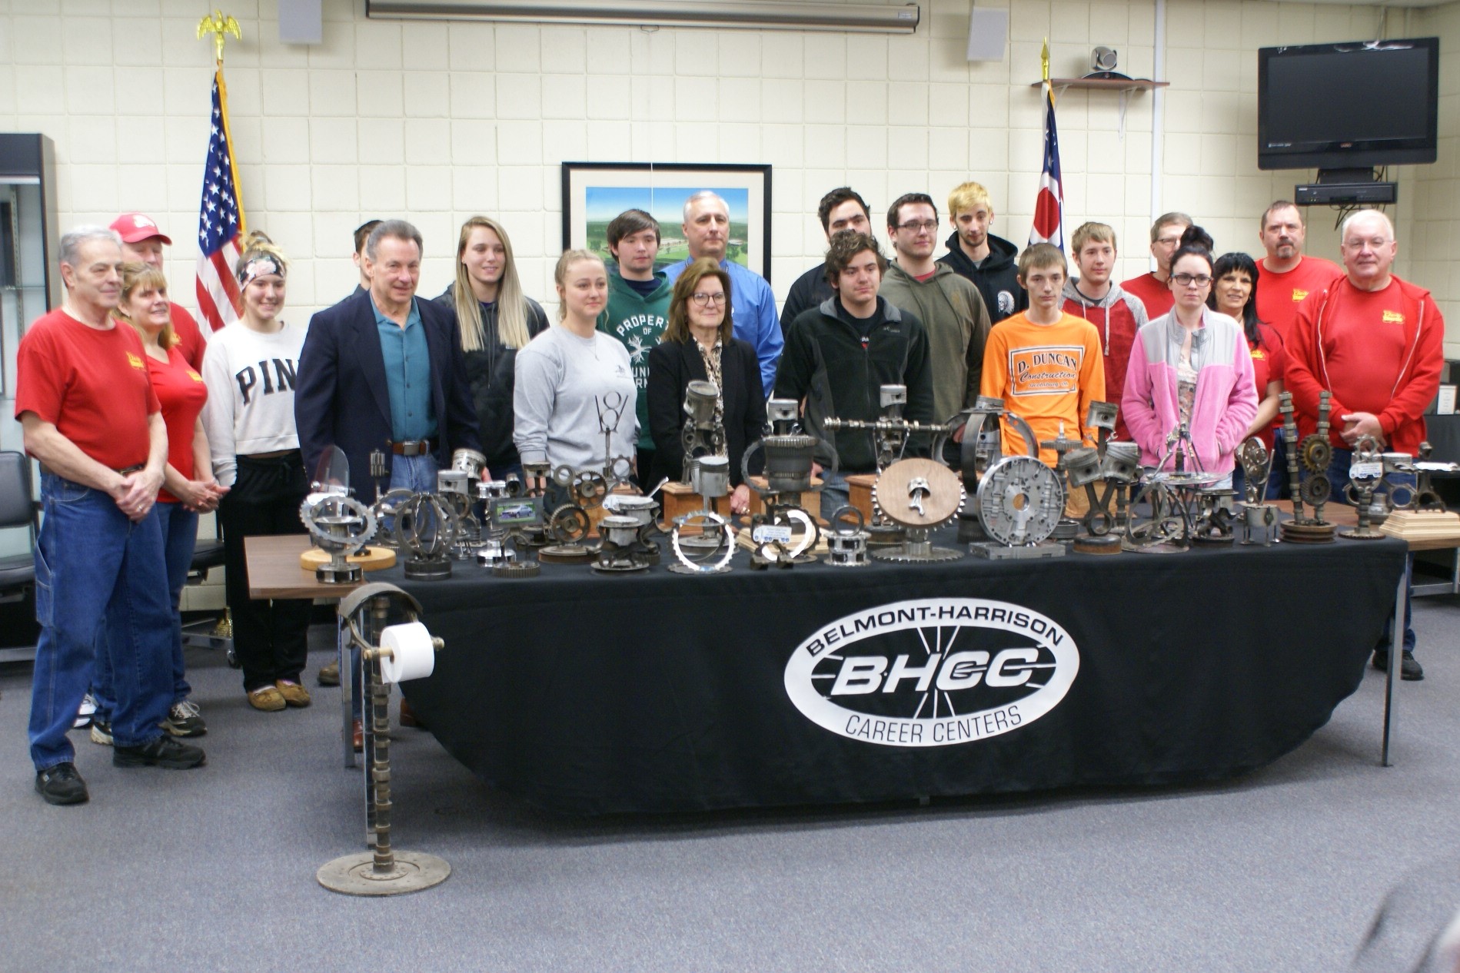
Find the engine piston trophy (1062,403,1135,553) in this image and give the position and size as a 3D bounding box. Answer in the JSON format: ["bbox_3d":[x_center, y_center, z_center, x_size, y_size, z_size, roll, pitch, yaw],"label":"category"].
[{"bbox_3d":[1.153,-0.028,5.288,0.220,0.460,0.160,0,8,-3],"label":"engine piston trophy"}]

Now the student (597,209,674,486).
[{"bbox_3d":[-0.353,-0.177,6.800,0.500,1.820,0.300,-2,8,-12],"label":"student"}]

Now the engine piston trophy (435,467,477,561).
[{"bbox_3d":[-0.845,0.076,5.237,0.135,0.265,0.140,-1,8,-5],"label":"engine piston trophy"}]

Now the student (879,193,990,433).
[{"bbox_3d":[0.830,-0.226,6.900,0.520,1.890,0.320,0,8,-3],"label":"student"}]

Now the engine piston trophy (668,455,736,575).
[{"bbox_3d":[-0.083,0.071,5.062,0.200,0.320,0.210,-2,8,-12],"label":"engine piston trophy"}]

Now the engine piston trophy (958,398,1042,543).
[{"bbox_3d":[0.794,-0.054,5.207,0.315,0.451,0.300,3,8,20],"label":"engine piston trophy"}]

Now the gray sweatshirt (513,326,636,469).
[{"bbox_3d":[-0.533,-0.295,5.870,0.460,0.540,0.300,-5,9,-32],"label":"gray sweatshirt"}]

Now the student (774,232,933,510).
[{"bbox_3d":[0.442,-0.046,6.108,0.550,1.714,0.320,-2,8,-10],"label":"student"}]

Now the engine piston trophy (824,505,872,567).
[{"bbox_3d":[0.344,0.140,4.961,0.137,0.168,0.130,-1,7,-6],"label":"engine piston trophy"}]

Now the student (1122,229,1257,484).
[{"bbox_3d":[1.742,-0.108,6.490,0.490,1.729,0.320,1,8,13],"label":"student"}]

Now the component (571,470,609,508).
[{"bbox_3d":[-0.432,0.009,5.250,0.122,0.122,0.035,-3,8,-20],"label":"component"}]

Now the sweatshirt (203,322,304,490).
[{"bbox_3d":[-1.698,-0.300,6.221,0.480,0.610,0.290,-4,8,-24],"label":"sweatshirt"}]

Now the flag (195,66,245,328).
[{"bbox_3d":[-2.105,-0.991,7.154,0.310,1.500,0.220,-2,8,-13],"label":"flag"}]

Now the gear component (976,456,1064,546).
[{"bbox_3d":[0.895,0.046,5.250,0.277,0.277,0.060,-2,8,-16],"label":"gear component"}]

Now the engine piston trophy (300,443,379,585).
[{"bbox_3d":[-1.075,0.070,4.651,0.210,0.357,0.190,-2,7,-14],"label":"engine piston trophy"}]

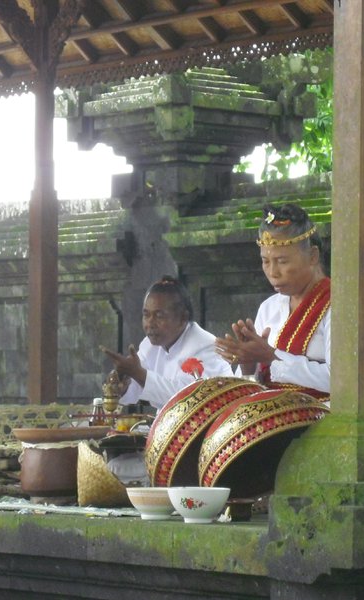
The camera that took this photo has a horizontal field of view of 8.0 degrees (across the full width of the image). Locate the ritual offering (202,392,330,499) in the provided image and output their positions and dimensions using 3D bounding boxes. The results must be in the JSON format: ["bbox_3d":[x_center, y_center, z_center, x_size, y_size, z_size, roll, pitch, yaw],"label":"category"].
[{"bbox_3d":[0.199,0.371,6.971,0.420,0.190,0.420,0,-44,-52],"label":"ritual offering"}]

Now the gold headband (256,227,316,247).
[{"bbox_3d":[0.303,-0.183,7.460,0.190,0.050,0.165,-14,7,-41],"label":"gold headband"}]

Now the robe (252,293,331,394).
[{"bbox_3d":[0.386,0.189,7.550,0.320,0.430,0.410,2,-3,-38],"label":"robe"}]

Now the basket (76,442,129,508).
[{"bbox_3d":[-0.202,0.458,6.860,0.150,0.175,0.150,0,-2,6],"label":"basket"}]

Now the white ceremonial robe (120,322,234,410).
[{"bbox_3d":[-0.015,0.312,8.800,0.340,0.470,0.420,2,-3,-38],"label":"white ceremonial robe"}]

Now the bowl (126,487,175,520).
[{"bbox_3d":[-0.060,0.488,6.250,0.145,0.073,0.145,0,-2,0],"label":"bowl"}]

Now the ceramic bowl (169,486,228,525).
[{"bbox_3d":[0.043,0.522,6.640,0.160,0.091,0.160,0,-2,0],"label":"ceramic bowl"}]

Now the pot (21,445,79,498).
[{"bbox_3d":[-0.323,0.471,7.050,0.225,0.165,0.220,0,-2,0],"label":"pot"}]

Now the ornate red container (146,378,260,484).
[{"bbox_3d":[0.050,0.352,6.796,0.185,0.400,0.400,39,0,30],"label":"ornate red container"}]

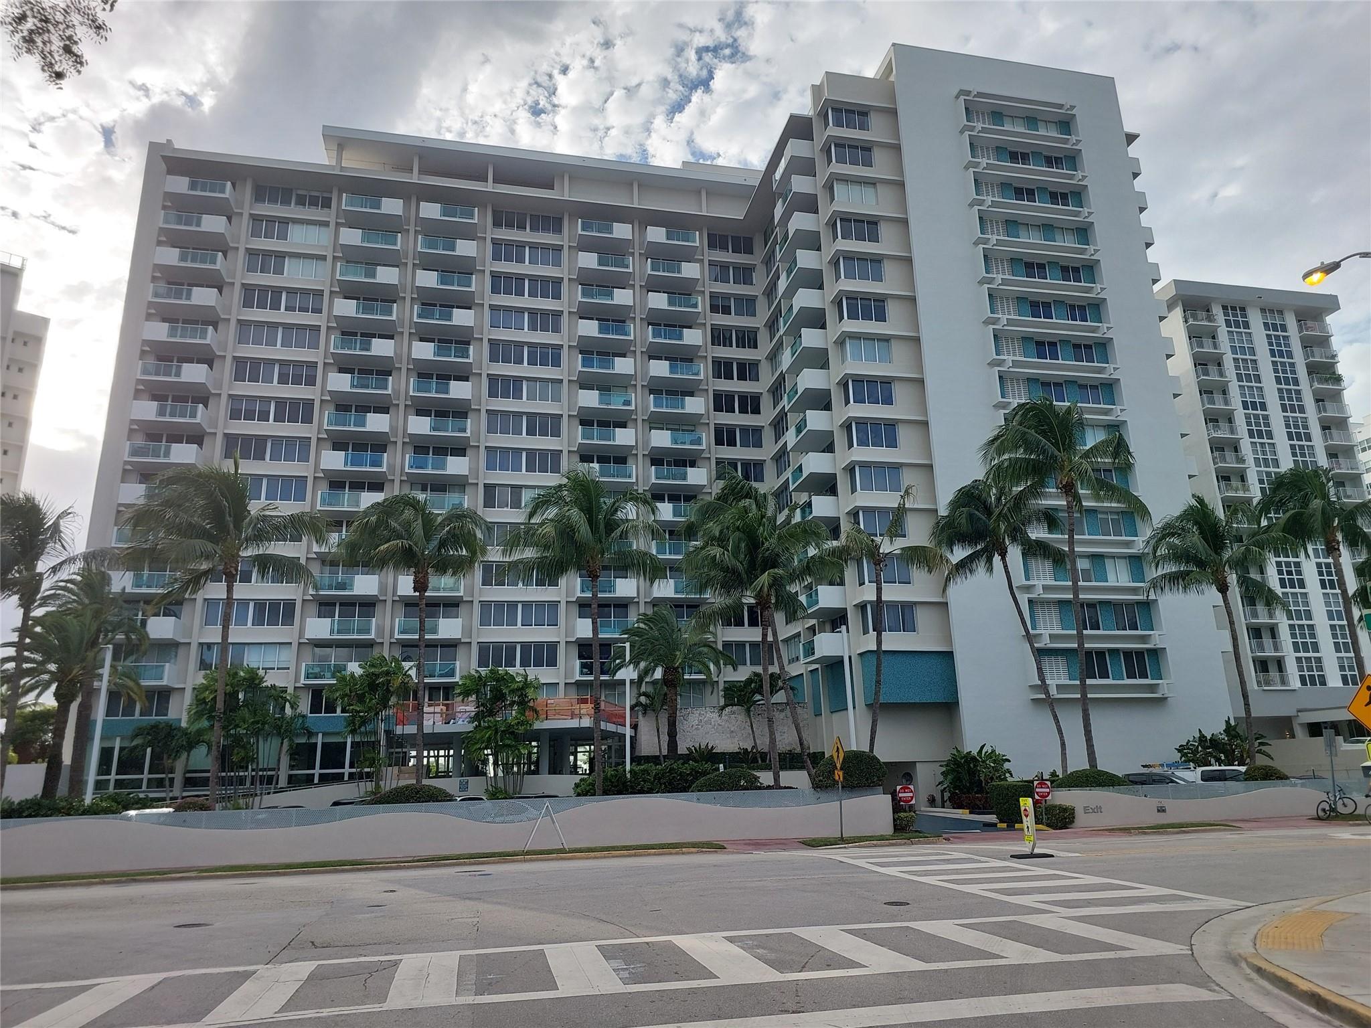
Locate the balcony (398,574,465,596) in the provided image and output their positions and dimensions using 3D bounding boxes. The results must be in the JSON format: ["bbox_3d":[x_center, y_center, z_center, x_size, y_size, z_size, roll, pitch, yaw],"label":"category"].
[{"bbox_3d":[-16.227,4.786,58.301,3.969,1.210,1.635,2,-15,-13],"label":"balcony"}]

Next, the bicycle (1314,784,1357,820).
[{"bbox_3d":[22.965,10.223,32.351,1.700,1.060,0.580,4,-17,-19],"label":"bicycle"}]

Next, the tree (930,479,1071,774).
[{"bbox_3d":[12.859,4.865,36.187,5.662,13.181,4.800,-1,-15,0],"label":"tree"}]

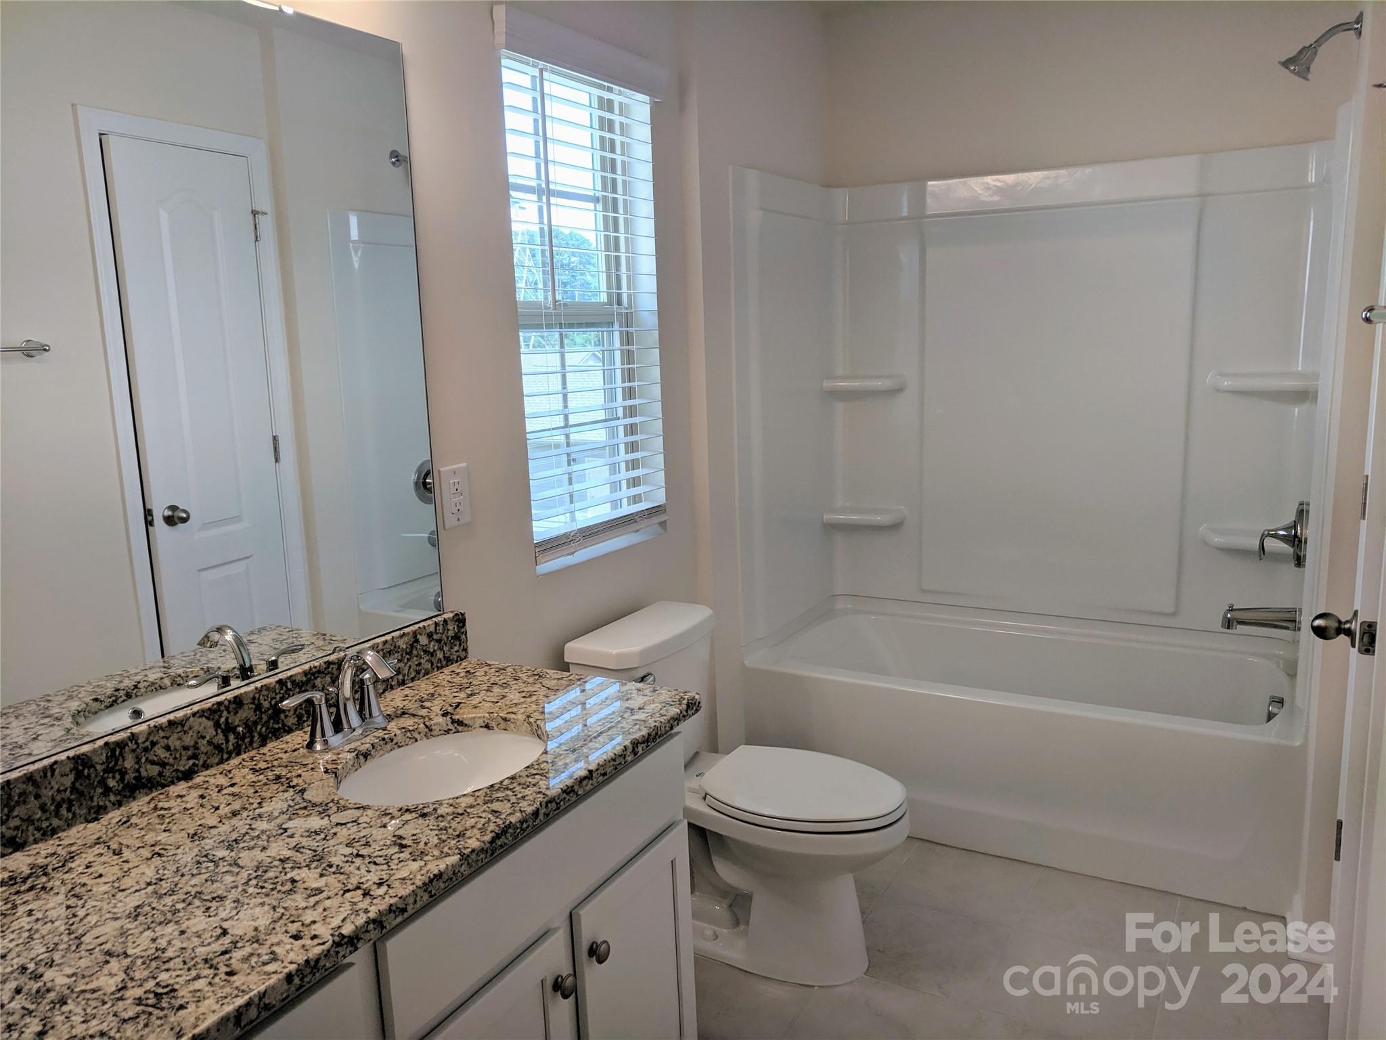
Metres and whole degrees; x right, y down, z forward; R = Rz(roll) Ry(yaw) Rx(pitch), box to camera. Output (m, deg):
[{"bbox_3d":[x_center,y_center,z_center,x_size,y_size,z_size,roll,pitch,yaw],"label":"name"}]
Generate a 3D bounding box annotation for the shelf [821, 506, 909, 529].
[{"bbox_3d":[0.597,-0.012,3.615,0.264,0.044,0.110,4,12,29],"label":"shelf"}]

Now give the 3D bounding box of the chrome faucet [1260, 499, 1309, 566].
[{"bbox_3d":[1.531,0.036,2.692,0.108,0.174,0.174,4,12,29],"label":"chrome faucet"}]

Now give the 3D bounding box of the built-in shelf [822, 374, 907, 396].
[{"bbox_3d":[0.581,-0.465,3.533,0.262,0.044,0.110,4,12,29],"label":"built-in shelf"}]

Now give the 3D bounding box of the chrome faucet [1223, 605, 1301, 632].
[{"bbox_3d":[1.502,0.252,2.752,0.182,0.071,0.060,4,12,29],"label":"chrome faucet"}]

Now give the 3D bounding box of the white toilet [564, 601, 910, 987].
[{"bbox_3d":[0.139,0.637,2.460,0.747,0.740,0.435,4,12,29],"label":"white toilet"}]

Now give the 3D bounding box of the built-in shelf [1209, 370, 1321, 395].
[{"bbox_3d":[1.613,-0.397,2.956,0.277,0.044,0.110,4,12,29],"label":"built-in shelf"}]

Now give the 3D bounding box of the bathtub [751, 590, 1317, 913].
[{"bbox_3d":[0.990,0.614,3.147,1.490,0.485,0.760,4,12,29],"label":"bathtub"}]

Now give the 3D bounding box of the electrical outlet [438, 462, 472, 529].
[{"bbox_3d":[-0.471,-0.047,2.073,0.009,0.122,0.077,4,12,29],"label":"electrical outlet"}]

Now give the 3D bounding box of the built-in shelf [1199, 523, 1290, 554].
[{"bbox_3d":[1.626,0.059,3.037,0.279,0.045,0.115,4,12,29],"label":"built-in shelf"}]

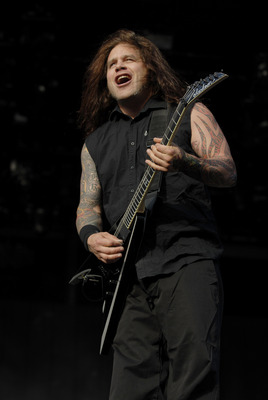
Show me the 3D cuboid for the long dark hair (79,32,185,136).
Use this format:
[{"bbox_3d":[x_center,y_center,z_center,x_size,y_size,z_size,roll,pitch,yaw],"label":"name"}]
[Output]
[{"bbox_3d":[-0.004,-0.405,4.050,0.330,0.350,0.260,-5,-12,25],"label":"long dark hair"}]

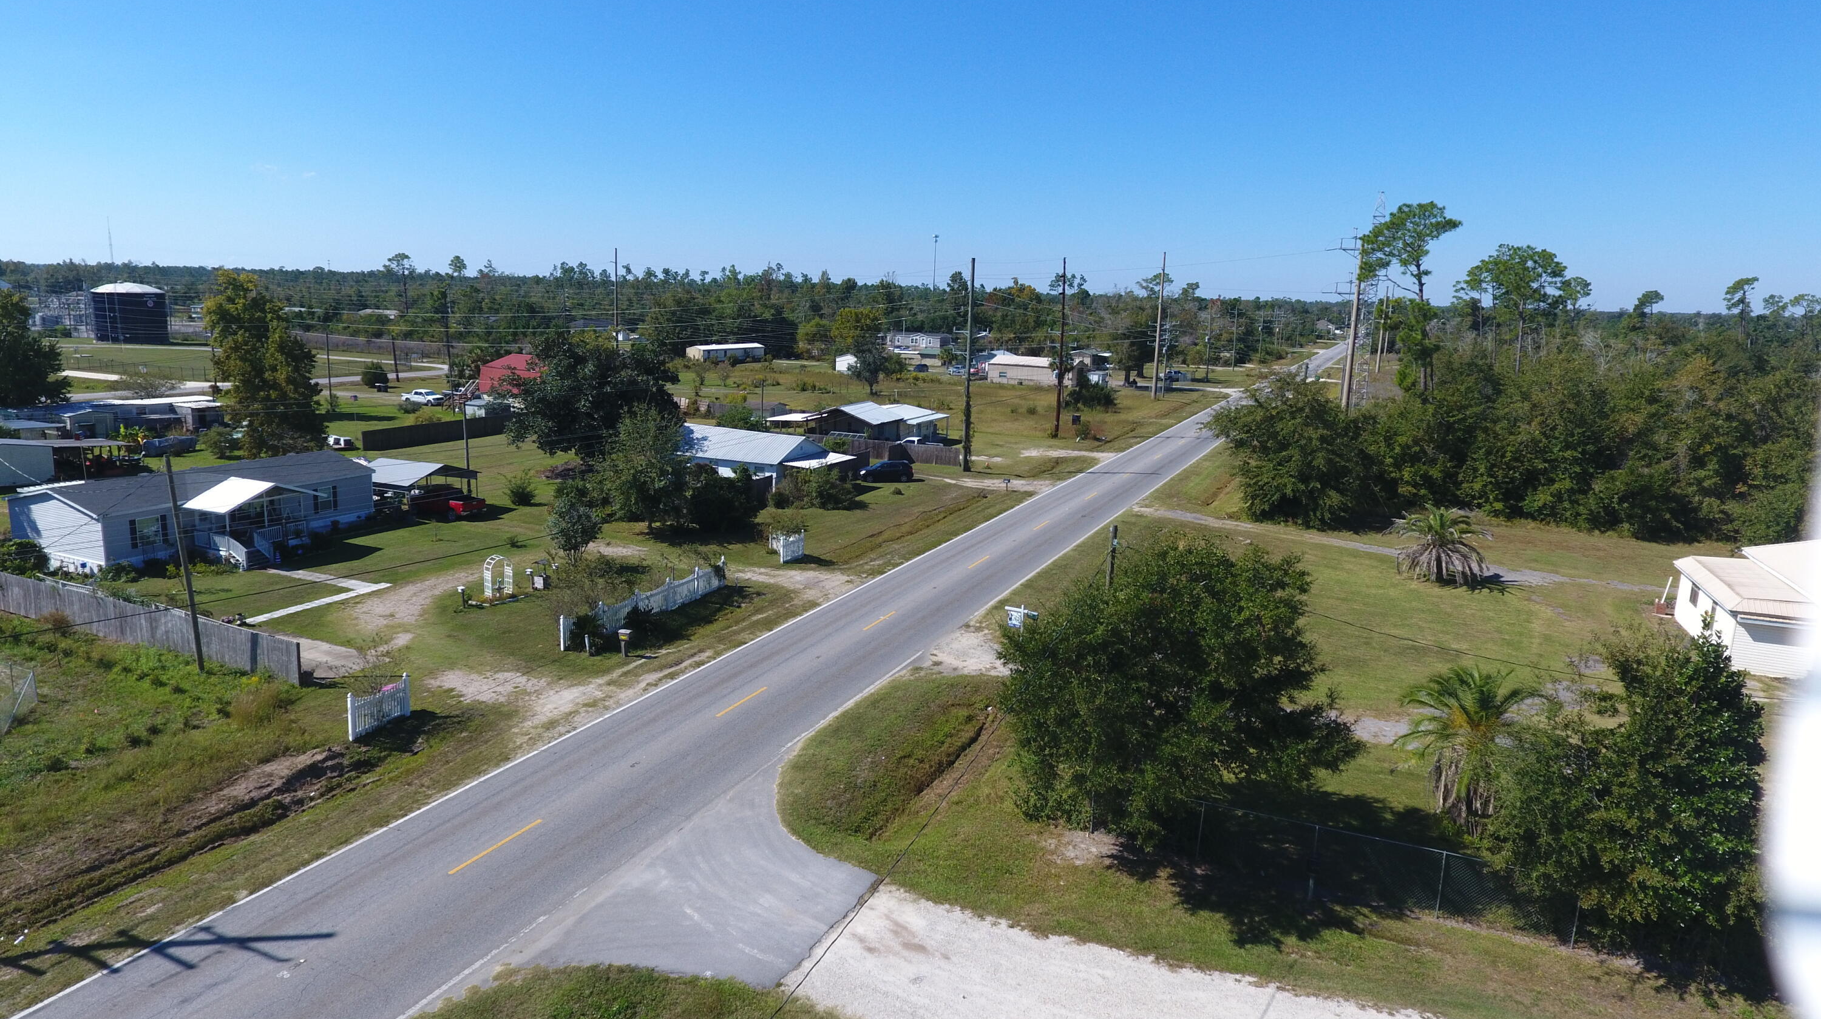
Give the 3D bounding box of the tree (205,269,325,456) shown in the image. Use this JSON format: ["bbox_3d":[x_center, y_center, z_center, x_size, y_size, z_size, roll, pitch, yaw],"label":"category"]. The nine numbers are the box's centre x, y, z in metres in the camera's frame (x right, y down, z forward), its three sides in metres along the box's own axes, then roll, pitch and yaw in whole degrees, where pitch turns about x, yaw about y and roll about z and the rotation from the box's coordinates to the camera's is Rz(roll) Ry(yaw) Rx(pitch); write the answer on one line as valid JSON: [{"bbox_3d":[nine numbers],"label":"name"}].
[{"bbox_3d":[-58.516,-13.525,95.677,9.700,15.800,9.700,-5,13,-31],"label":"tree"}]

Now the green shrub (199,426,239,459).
[{"bbox_3d":[-60.240,-5.831,91.587,2.900,2.750,2.800,-6,14,-33],"label":"green shrub"}]

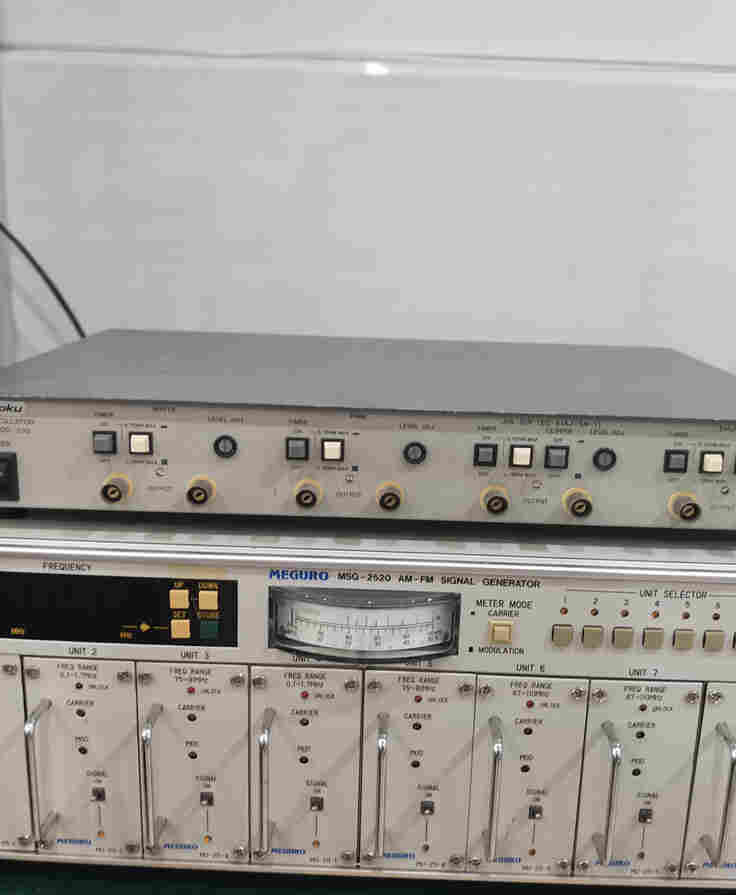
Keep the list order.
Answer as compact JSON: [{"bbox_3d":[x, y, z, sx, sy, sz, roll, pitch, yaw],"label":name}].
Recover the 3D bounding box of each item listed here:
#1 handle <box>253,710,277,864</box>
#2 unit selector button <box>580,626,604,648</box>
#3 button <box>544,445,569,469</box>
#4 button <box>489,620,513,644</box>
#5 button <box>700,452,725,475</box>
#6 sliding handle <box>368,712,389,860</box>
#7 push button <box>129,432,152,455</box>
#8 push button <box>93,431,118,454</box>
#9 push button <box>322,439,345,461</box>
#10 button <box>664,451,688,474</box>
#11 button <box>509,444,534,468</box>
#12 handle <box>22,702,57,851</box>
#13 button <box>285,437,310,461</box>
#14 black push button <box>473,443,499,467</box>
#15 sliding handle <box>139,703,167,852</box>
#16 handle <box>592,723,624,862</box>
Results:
[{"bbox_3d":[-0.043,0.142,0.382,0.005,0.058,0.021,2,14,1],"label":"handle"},{"bbox_3d":[0.093,0.078,0.373,0.008,0.009,0.004,2,14,1],"label":"unit selector button"},{"bbox_3d":[0.080,0.004,0.377,0.009,0.009,0.004,2,14,0],"label":"button"},{"bbox_3d":[0.055,0.077,0.373,0.009,0.009,0.005,2,14,1],"label":"button"},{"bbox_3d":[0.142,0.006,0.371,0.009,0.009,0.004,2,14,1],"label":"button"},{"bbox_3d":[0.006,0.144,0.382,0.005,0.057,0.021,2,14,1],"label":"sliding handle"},{"bbox_3d":[-0.096,-0.001,0.377,0.009,0.009,0.004,2,14,0],"label":"push button"},{"bbox_3d":[-0.110,-0.002,0.377,0.009,0.009,0.004,2,14,0],"label":"push button"},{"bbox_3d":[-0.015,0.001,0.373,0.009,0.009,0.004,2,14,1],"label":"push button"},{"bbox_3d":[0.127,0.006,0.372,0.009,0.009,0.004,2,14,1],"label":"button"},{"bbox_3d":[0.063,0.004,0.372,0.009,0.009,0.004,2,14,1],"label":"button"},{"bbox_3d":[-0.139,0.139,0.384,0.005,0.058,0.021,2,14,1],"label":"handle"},{"bbox_3d":[-0.030,0.001,0.377,0.009,0.009,0.004,2,14,0],"label":"button"},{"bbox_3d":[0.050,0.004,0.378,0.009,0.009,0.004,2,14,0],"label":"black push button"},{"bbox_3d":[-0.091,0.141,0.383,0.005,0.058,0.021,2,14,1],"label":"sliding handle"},{"bbox_3d":[0.101,0.148,0.383,0.005,0.059,0.018,2,14,1],"label":"handle"}]

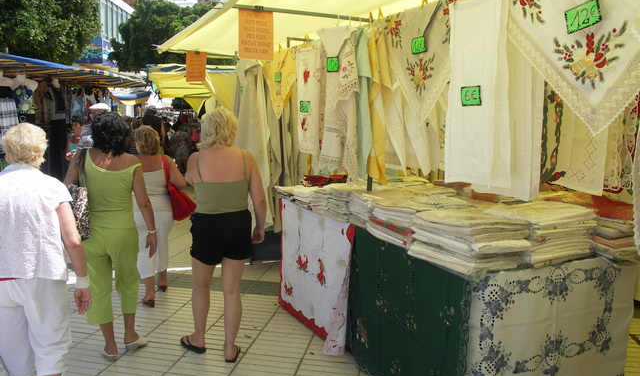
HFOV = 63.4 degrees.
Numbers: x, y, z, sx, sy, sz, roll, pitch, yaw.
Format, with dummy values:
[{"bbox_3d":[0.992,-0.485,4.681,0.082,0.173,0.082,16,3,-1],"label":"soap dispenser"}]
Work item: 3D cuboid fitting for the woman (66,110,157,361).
[{"bbox_3d":[-1.418,0.321,3.501,0.530,1.630,0.420,1,7,-7],"label":"woman"}]

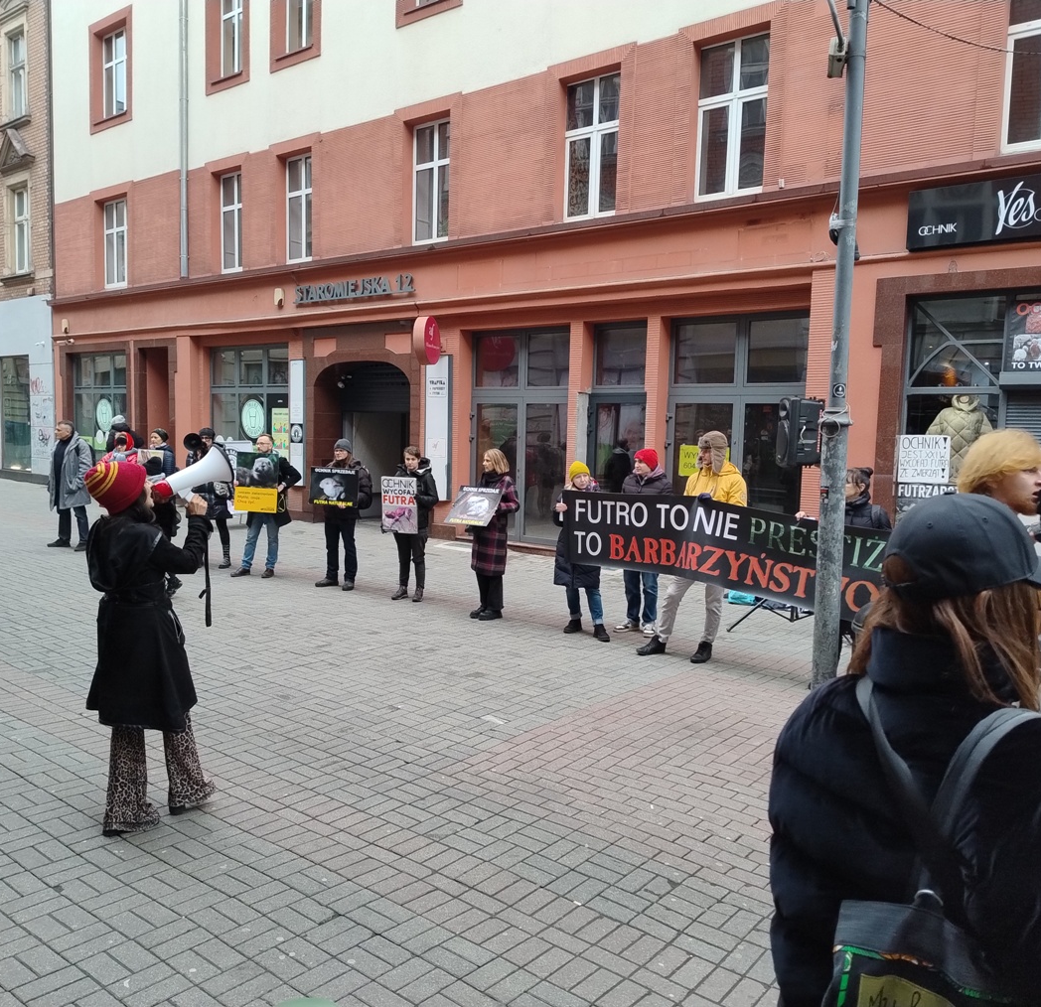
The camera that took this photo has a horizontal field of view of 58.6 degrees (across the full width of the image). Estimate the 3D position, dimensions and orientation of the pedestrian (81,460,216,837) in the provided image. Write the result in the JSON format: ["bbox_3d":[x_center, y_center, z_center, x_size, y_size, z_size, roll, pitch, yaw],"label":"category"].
[{"bbox_3d":[-1.707,0.645,4.349,0.530,1.690,0.520,6,7,40],"label":"pedestrian"}]

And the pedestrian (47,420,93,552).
[{"bbox_3d":[-6.332,-0.263,13.058,0.550,1.804,0.460,5,6,38],"label":"pedestrian"}]

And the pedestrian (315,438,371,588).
[{"bbox_3d":[-2.052,0.108,10.761,0.540,1.703,0.400,4,5,28],"label":"pedestrian"}]

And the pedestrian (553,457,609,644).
[{"bbox_3d":[0.570,0.402,8.489,0.500,1.610,0.420,3,5,20],"label":"pedestrian"}]

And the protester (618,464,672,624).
[{"bbox_3d":[1.145,0.353,8.659,0.500,1.717,0.370,4,5,25],"label":"protester"}]

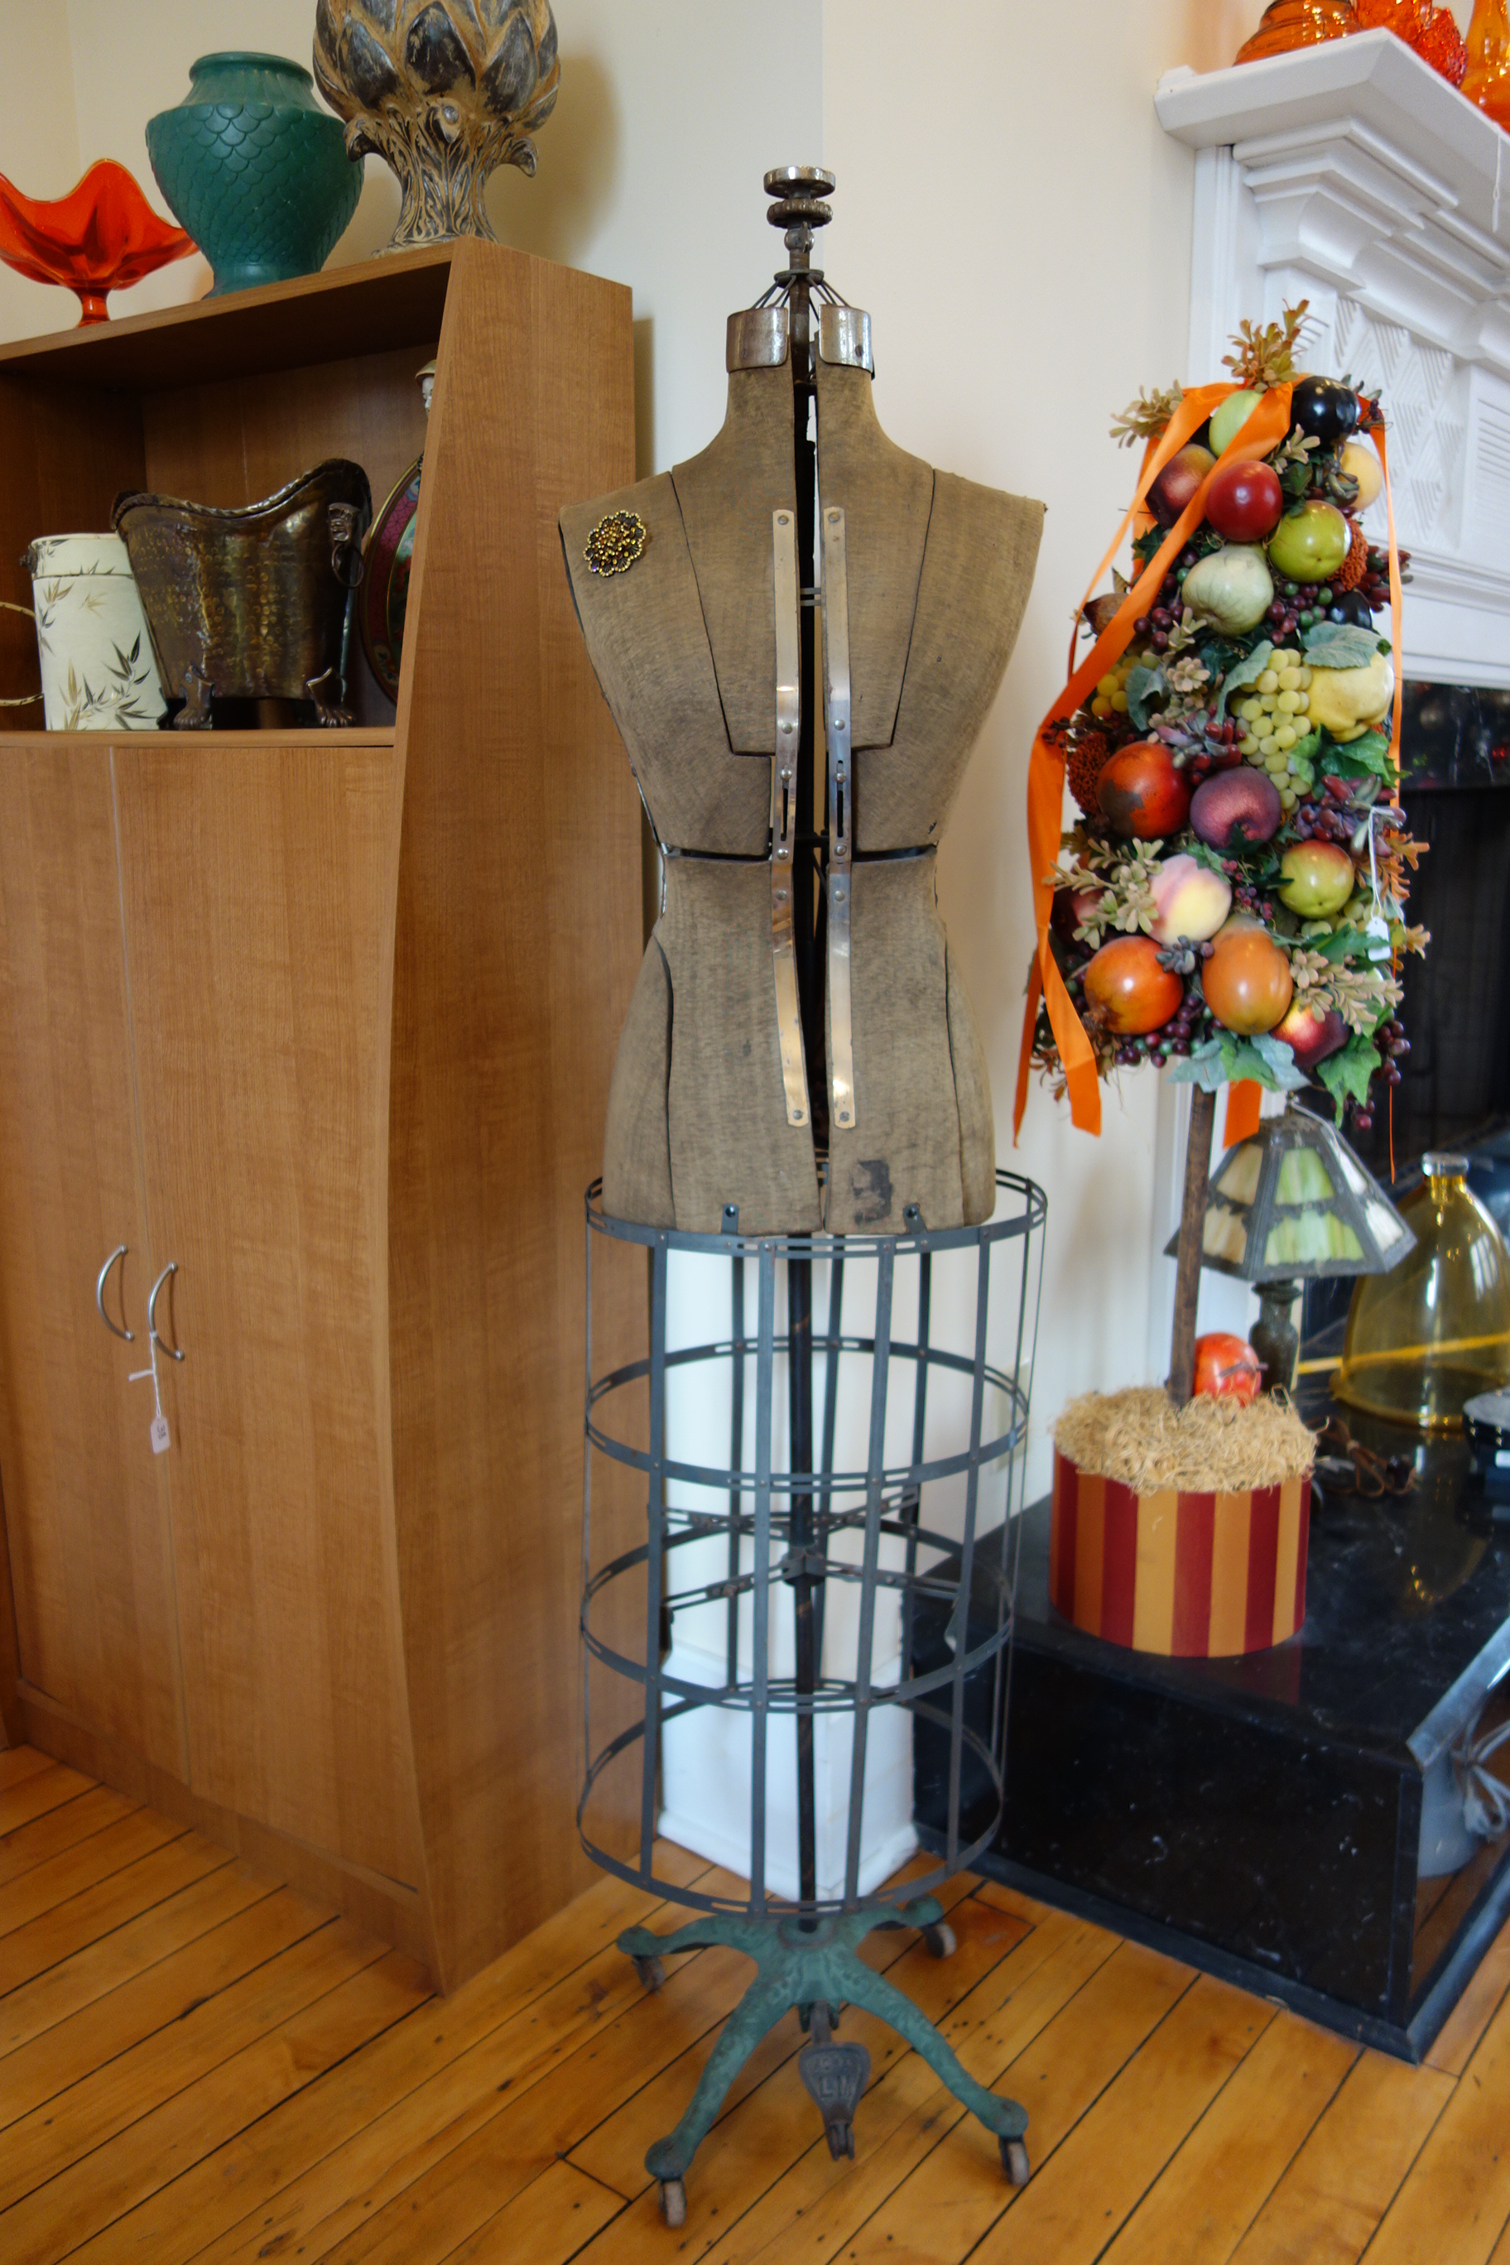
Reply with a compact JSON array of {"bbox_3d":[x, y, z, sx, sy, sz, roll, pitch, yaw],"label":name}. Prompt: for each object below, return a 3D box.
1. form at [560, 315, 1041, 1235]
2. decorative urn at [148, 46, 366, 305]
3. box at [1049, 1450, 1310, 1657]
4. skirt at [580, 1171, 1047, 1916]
[{"bbox_3d":[0.037,-0.272,1.363,0.362,0.673,0.258,-1,12,-6],"label":"form"},{"bbox_3d":[-0.473,-0.881,1.652,0.195,0.210,0.195,0,12,0],"label":"decorative urn"},{"bbox_3d":[0.438,0.401,1.825,0.260,0.171,0.260,0,12,0],"label":"box"},{"bbox_3d":[0.041,0.311,1.479,0.368,0.541,0.368,0,12,0],"label":"skirt"}]

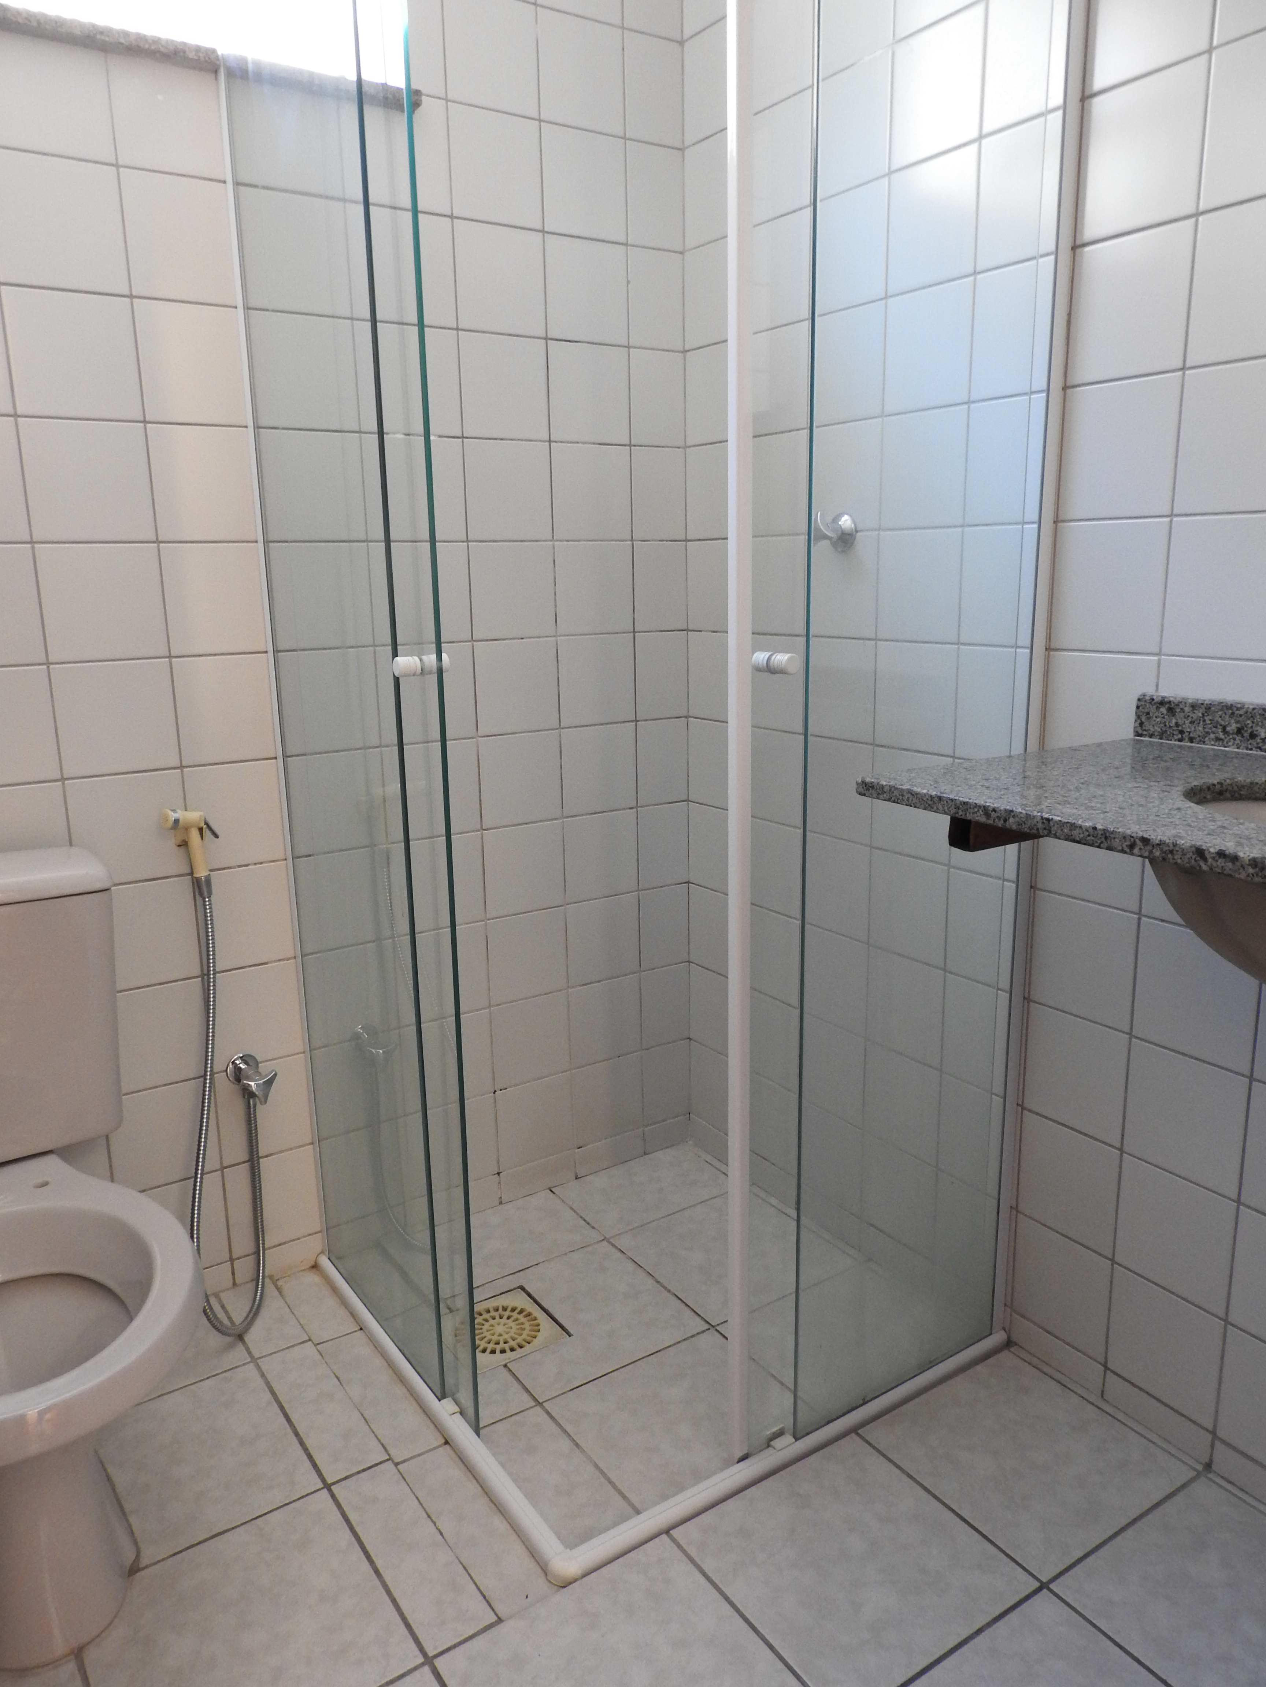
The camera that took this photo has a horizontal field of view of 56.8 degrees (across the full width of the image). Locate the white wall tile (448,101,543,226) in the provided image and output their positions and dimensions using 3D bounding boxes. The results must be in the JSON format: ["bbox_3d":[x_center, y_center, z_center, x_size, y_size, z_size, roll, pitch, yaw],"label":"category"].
[{"bbox_3d":[-0.206,-1.012,1.756,0.151,0.152,0.010,-9,15,-32],"label":"white wall tile"}]

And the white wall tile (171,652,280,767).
[{"bbox_3d":[-0.592,-0.198,1.725,0.154,0.156,0.010,-9,15,-32],"label":"white wall tile"}]

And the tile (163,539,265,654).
[{"bbox_3d":[-0.584,-0.345,1.653,0.152,0.152,0.010,-9,15,-32],"label":"tile"}]

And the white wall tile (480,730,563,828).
[{"bbox_3d":[-0.189,-0.107,1.970,0.152,0.152,0.010,-9,15,-32],"label":"white wall tile"}]

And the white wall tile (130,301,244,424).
[{"bbox_3d":[-0.596,-0.655,1.605,0.153,0.154,0.009,-9,15,-32],"label":"white wall tile"}]

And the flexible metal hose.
[{"bbox_3d":[-0.601,0.387,1.693,0.115,0.674,0.121,-9,15,-32],"label":"flexible metal hose"}]

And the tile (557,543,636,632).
[{"bbox_3d":[-0.068,-0.440,2.023,0.154,0.156,0.010,-9,15,-32],"label":"tile"}]

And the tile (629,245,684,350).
[{"bbox_3d":[0.038,-0.901,1.944,0.111,0.152,0.010,-9,15,-32],"label":"tile"}]

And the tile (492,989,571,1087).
[{"bbox_3d":[-0.183,0.351,2.099,0.153,0.154,0.010,-9,15,-32],"label":"tile"}]

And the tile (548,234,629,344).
[{"bbox_3d":[-0.075,-0.894,1.896,0.153,0.154,0.009,-9,15,-32],"label":"tile"}]

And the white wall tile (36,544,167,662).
[{"bbox_3d":[-0.721,-0.328,1.595,0.153,0.154,0.010,-9,15,-32],"label":"white wall tile"}]

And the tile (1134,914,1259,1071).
[{"bbox_3d":[0.668,0.178,1.385,0.010,0.154,0.152,-10,16,-32],"label":"tile"}]

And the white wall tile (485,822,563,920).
[{"bbox_3d":[-0.186,0.044,2.005,0.152,0.152,0.010,-9,15,-32],"label":"white wall tile"}]

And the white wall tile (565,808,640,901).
[{"bbox_3d":[-0.057,0.023,2.087,0.152,0.152,0.010,-9,15,-32],"label":"white wall tile"}]

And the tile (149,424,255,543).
[{"bbox_3d":[-0.586,-0.496,1.618,0.152,0.152,0.010,-9,15,-32],"label":"tile"}]

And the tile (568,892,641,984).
[{"bbox_3d":[-0.054,0.174,2.122,0.152,0.152,0.010,-9,15,-32],"label":"tile"}]

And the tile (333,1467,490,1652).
[{"bbox_3d":[-0.257,0.820,1.370,0.084,0.010,0.290,-10,16,-32],"label":"tile"}]

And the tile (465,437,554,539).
[{"bbox_3d":[-0.198,-0.560,1.865,0.152,0.152,0.010,-9,15,-32],"label":"tile"}]

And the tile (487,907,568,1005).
[{"bbox_3d":[-0.185,0.198,2.063,0.152,0.154,0.009,-9,15,-32],"label":"tile"}]

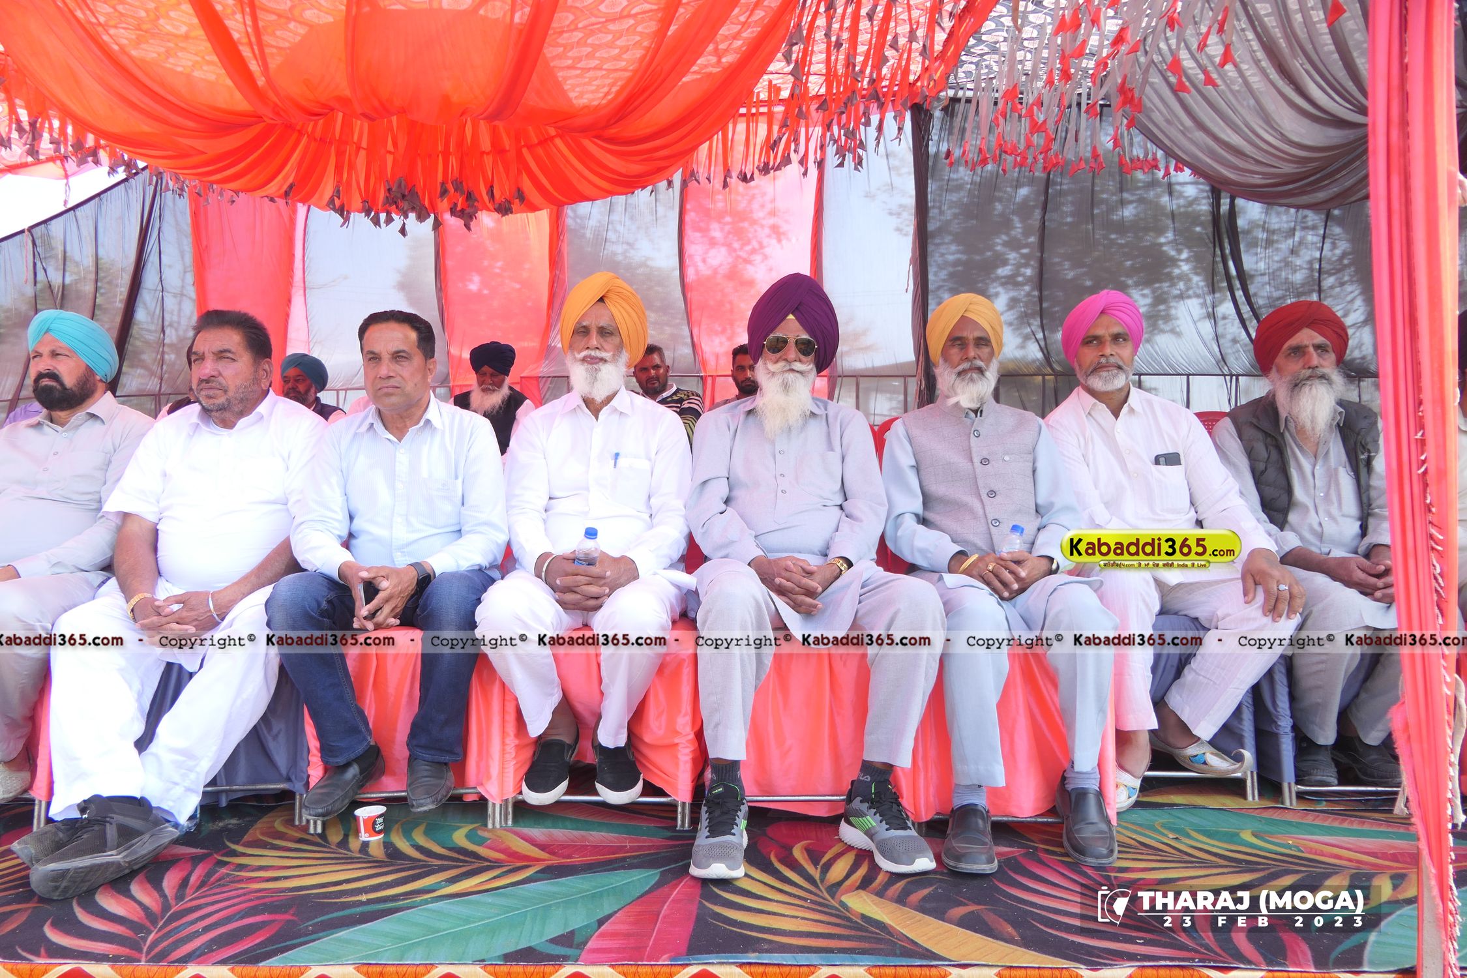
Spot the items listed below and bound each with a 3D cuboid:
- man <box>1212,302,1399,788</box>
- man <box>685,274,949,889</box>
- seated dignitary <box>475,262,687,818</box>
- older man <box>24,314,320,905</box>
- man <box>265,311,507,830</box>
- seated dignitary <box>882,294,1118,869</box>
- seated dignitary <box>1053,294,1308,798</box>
[{"bbox_3d":[1.585,0.105,2.640,0.510,1.280,0.720,0,0,3],"label":"man"},{"bbox_3d":[0.160,0.105,2.310,0.540,1.320,0.800,0,0,-2],"label":"man"},{"bbox_3d":[-0.335,0.065,2.360,0.490,1.240,0.700,0,0,-3],"label":"seated dignitary"},{"bbox_3d":[-1.245,0.160,2.250,0.590,1.210,0.850,0,0,0],"label":"older man"},{"bbox_3d":[-0.785,0.140,2.330,0.510,1.160,0.680,0,0,-3],"label":"man"},{"bbox_3d":[0.600,0.140,2.280,0.480,1.250,0.700,0,0,0],"label":"seated dignitary"},{"bbox_3d":[1.125,0.105,2.620,0.510,1.320,0.730,0,0,6],"label":"seated dignitary"}]

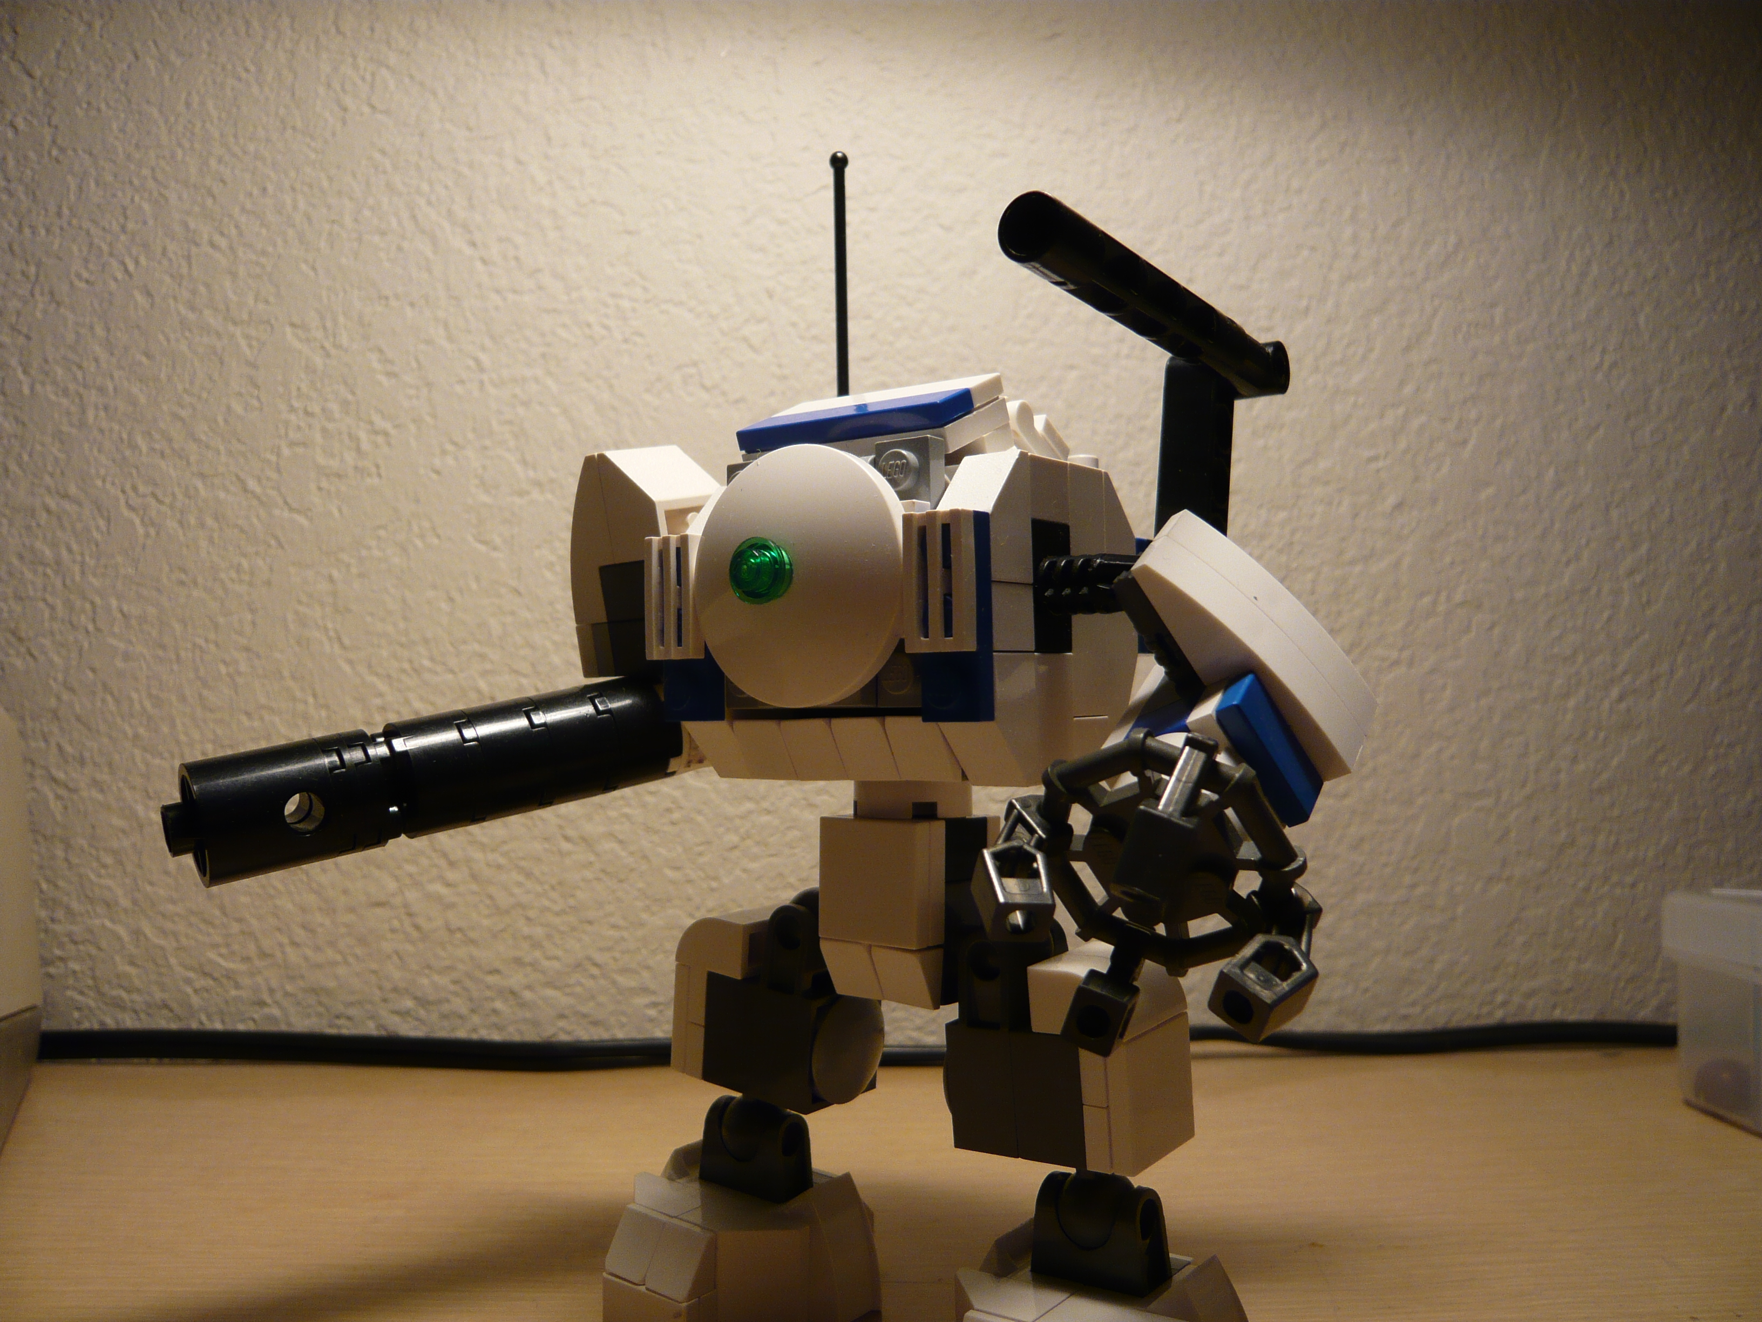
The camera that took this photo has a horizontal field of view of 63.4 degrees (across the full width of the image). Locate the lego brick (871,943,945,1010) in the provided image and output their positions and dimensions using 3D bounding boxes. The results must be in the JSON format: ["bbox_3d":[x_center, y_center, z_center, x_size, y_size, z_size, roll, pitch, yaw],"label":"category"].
[{"bbox_3d":[0.003,0.041,0.185,0.008,0.008,0.006,-1,-3,37],"label":"lego brick"}]

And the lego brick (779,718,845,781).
[{"bbox_3d":[-0.008,0.011,0.182,0.008,0.008,0.006,-1,0,34],"label":"lego brick"}]

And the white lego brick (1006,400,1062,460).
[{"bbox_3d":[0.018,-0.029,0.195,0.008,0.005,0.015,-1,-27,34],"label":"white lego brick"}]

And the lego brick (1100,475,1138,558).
[{"bbox_3d":[0.028,-0.017,0.193,0.008,0.016,0.010,-1,-1,35],"label":"lego brick"}]

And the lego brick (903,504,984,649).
[{"bbox_3d":[0.007,-0.009,0.162,0.008,0.016,0.003,-1,0,34],"label":"lego brick"}]

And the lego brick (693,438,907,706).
[{"bbox_3d":[-0.012,-0.010,0.170,0.032,0.032,0.007,-1,-1,35],"label":"lego brick"}]

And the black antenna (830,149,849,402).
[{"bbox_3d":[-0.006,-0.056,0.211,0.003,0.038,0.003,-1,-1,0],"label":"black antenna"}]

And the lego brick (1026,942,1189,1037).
[{"bbox_3d":[0.028,0.041,0.178,0.013,0.008,0.016,-4,0,38],"label":"lego brick"}]

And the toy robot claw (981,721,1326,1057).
[{"bbox_3d":[0.028,0.023,0.147,0.032,0.031,0.020,-1,30,28],"label":"toy robot claw"}]

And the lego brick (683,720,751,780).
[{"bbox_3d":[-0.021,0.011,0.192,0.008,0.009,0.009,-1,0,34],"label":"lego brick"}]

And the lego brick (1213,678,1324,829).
[{"bbox_3d":[0.045,0.010,0.166,0.003,0.016,0.008,-29,9,35],"label":"lego brick"}]

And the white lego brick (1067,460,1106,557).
[{"bbox_3d":[0.023,-0.017,0.185,0.008,0.016,0.010,-1,-1,35],"label":"white lego brick"}]

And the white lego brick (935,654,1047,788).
[{"bbox_3d":[0.012,0.007,0.170,0.008,0.016,0.010,-1,0,34],"label":"white lego brick"}]

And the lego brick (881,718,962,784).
[{"bbox_3d":[0.005,0.011,0.174,0.008,0.008,0.007,-1,0,34],"label":"lego brick"}]

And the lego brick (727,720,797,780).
[{"bbox_3d":[-0.015,0.012,0.187,0.008,0.008,0.006,-1,0,34],"label":"lego brick"}]

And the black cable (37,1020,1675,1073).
[{"bbox_3d":[-0.006,0.098,0.362,0.422,0.012,0.013,-1,-1,0],"label":"black cable"}]

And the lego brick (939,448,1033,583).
[{"bbox_3d":[0.012,-0.017,0.169,0.008,0.016,0.010,-1,-1,35],"label":"lego brick"}]

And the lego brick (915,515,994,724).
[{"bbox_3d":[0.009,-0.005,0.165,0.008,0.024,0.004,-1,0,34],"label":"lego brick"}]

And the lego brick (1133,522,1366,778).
[{"bbox_3d":[0.042,-0.001,0.163,0.010,0.032,0.008,-27,11,39],"label":"lego brick"}]

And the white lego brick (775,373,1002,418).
[{"bbox_3d":[0.001,-0.034,0.192,0.032,0.003,0.008,-1,21,35],"label":"white lego brick"}]

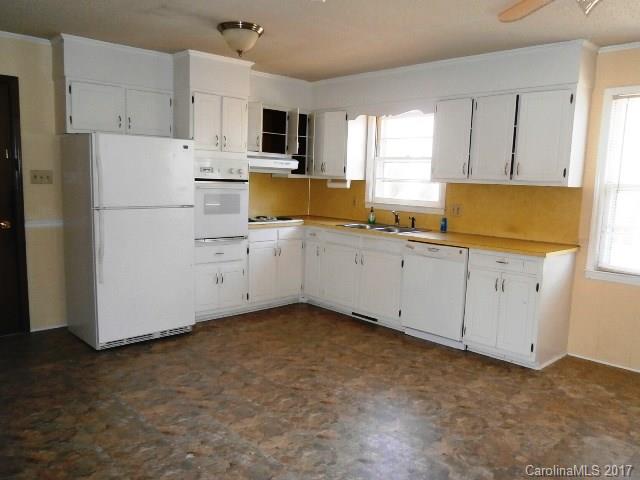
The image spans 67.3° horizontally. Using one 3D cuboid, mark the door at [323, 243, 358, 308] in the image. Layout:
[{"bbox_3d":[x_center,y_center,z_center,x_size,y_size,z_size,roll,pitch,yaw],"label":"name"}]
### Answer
[{"bbox_3d":[0.203,0.368,4.931,0.466,0.644,0.030,9,11,43],"label":"door"}]

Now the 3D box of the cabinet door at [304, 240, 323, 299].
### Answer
[{"bbox_3d":[-0.082,0.319,5.204,0.276,0.647,0.030,9,11,43],"label":"cabinet door"}]

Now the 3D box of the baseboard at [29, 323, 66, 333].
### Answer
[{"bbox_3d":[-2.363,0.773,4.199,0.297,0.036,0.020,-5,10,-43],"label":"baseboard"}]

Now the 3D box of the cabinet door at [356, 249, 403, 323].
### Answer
[{"bbox_3d":[0.557,0.428,4.591,0.504,0.650,0.030,9,11,43],"label":"cabinet door"}]

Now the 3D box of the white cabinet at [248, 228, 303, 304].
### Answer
[{"bbox_3d":[-0.676,0.241,5.507,0.749,0.825,0.615,-6,10,-42],"label":"white cabinet"}]

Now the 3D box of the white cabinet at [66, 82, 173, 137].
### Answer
[{"bbox_3d":[-1.860,-1.152,4.393,0.920,0.435,0.370,-6,10,-42],"label":"white cabinet"}]

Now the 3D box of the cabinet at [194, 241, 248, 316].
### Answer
[{"bbox_3d":[-1.146,0.354,4.890,0.624,0.772,0.584,-5,10,-43],"label":"cabinet"}]

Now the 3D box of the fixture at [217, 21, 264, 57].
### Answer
[{"bbox_3d":[-0.569,-1.429,3.456,0.331,0.208,0.331,2,7,0],"label":"fixture"}]

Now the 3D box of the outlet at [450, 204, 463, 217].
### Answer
[{"bbox_3d":[1.319,-0.285,4.638,0.012,0.113,0.123,-5,10,-43],"label":"outlet"}]

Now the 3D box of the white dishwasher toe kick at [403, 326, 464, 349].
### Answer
[{"bbox_3d":[1.011,0.852,4.263,0.040,0.085,0.595,-5,10,-44],"label":"white dishwasher toe kick"}]

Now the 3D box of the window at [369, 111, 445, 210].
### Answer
[{"bbox_3d":[0.922,-0.840,5.175,0.080,1.060,1.063,-6,10,-42],"label":"window"}]

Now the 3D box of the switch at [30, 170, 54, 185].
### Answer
[{"bbox_3d":[-2.426,-0.547,4.201,0.167,0.114,0.014,-6,10,-42],"label":"switch"}]

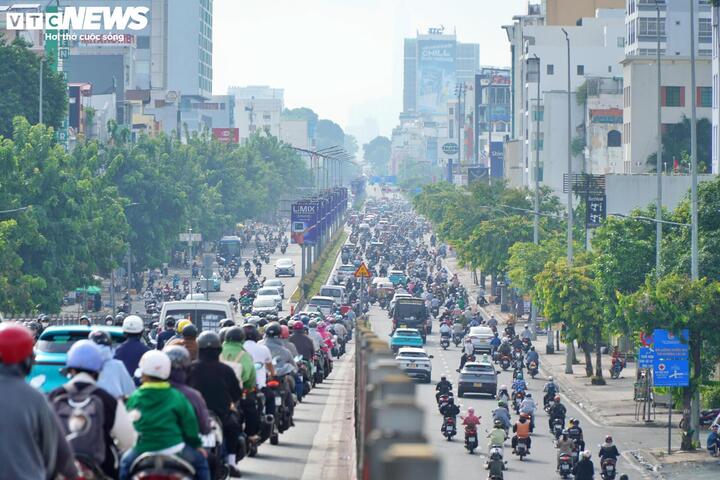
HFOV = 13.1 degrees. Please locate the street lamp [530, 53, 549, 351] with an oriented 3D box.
[{"bbox_3d":[10.317,-2.465,181.989,1.000,16.810,0.700,0,1,0],"label":"street lamp"}]

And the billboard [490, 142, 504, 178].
[{"bbox_3d":[16.198,-9.366,369.884,1.550,4.240,0.250,0,1,0],"label":"billboard"}]

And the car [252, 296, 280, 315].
[{"bbox_3d":[-6.485,4.605,216.149,1.780,1.500,4.300,0,1,0],"label":"car"}]

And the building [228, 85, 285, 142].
[{"bbox_3d":[-27.672,-24.729,847.664,14.500,33.010,18.000,0,1,0],"label":"building"}]

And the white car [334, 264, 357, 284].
[{"bbox_3d":[-1.239,3.008,288.131,1.800,1.600,4.400,0,1,0],"label":"white car"}]

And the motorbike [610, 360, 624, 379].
[{"bbox_3d":[12.397,6.062,151.165,0.700,1.080,1.850,0,1,9],"label":"motorbike"}]

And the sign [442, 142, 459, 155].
[{"bbox_3d":[14.406,-14.488,499.804,2.550,1.910,0.250,0,1,0],"label":"sign"}]

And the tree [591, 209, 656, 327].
[{"bbox_3d":[13.603,2.370,162.088,4.200,7.990,4.200,0,1,0],"label":"tree"}]

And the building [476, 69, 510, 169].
[{"bbox_3d":[23.361,-14.917,525.801,7.000,27.220,11.000,0,1,16],"label":"building"}]

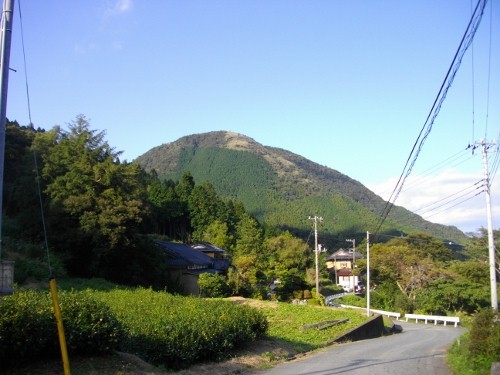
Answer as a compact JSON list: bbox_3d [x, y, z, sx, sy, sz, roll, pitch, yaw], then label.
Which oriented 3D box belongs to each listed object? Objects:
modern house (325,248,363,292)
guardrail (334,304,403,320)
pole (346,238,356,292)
[{"bbox_3d":[20.027,17.714,99.000,6.700,8.900,6.200,-4,-8,30],"label":"modern house"},{"bbox_3d":[14.050,15.280,57.000,0.400,0.850,22.000,0,-12,-5],"label":"guardrail"},{"bbox_3d":[18.886,14.625,86.000,1.700,10.200,0.400,-1,-7,9],"label":"pole"}]

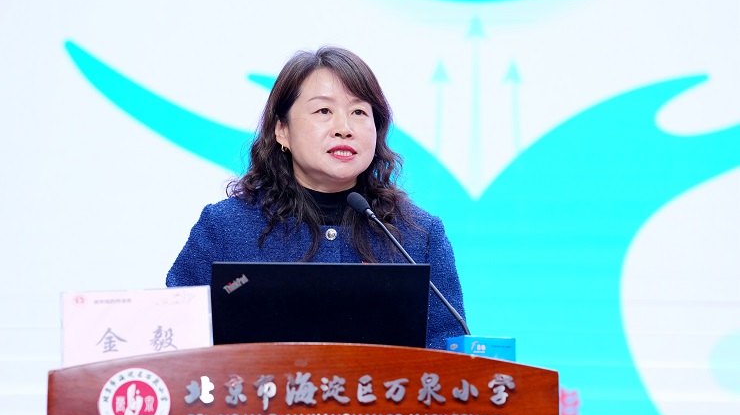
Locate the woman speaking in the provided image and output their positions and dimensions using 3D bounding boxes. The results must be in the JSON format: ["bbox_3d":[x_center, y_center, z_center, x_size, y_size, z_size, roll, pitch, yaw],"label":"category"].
[{"bbox_3d":[-0.087,0.542,4.485,0.480,1.620,0.360,1,-6,-8],"label":"woman speaking"}]

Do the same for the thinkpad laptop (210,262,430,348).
[{"bbox_3d":[-0.088,0.199,4.253,0.322,0.200,0.330,1,-6,-6],"label":"thinkpad laptop"}]

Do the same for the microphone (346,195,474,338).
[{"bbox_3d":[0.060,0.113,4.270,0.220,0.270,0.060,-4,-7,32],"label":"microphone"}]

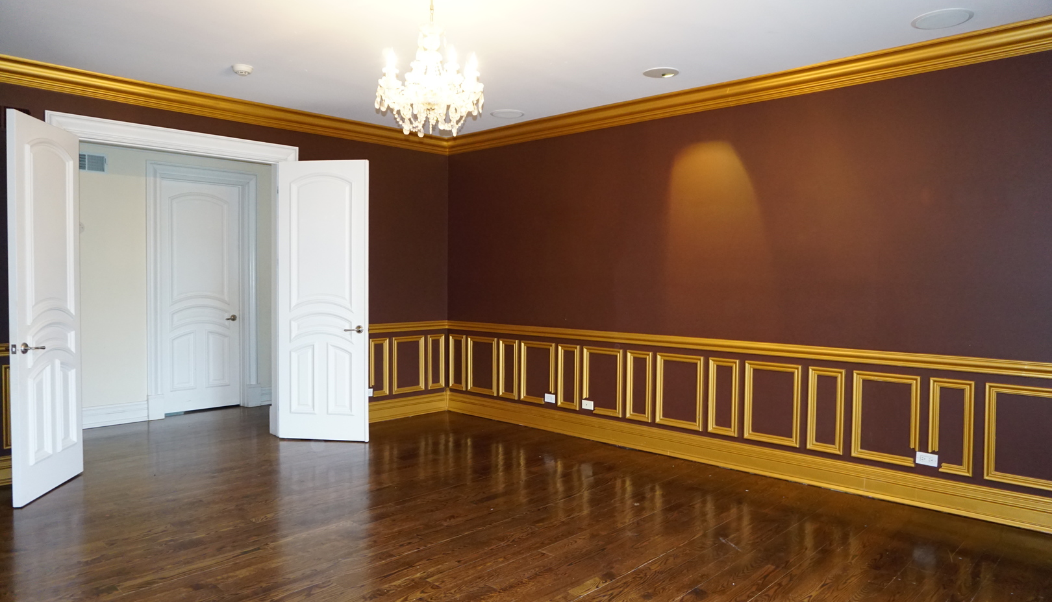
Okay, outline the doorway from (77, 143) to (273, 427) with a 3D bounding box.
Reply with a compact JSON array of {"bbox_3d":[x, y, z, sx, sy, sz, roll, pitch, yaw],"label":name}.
[{"bbox_3d":[-2.571,0.019,5.310,0.170,2.280,1.460,2,3,43],"label":"doorway"}]

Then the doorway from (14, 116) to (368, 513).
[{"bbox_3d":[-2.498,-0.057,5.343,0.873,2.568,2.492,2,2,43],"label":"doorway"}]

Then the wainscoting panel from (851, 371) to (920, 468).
[{"bbox_3d":[2.192,0.718,4.288,0.368,0.538,0.025,2,3,43],"label":"wainscoting panel"}]

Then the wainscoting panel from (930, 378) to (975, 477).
[{"bbox_3d":[2.609,0.771,4.310,0.237,0.577,0.025,2,2,43],"label":"wainscoting panel"}]

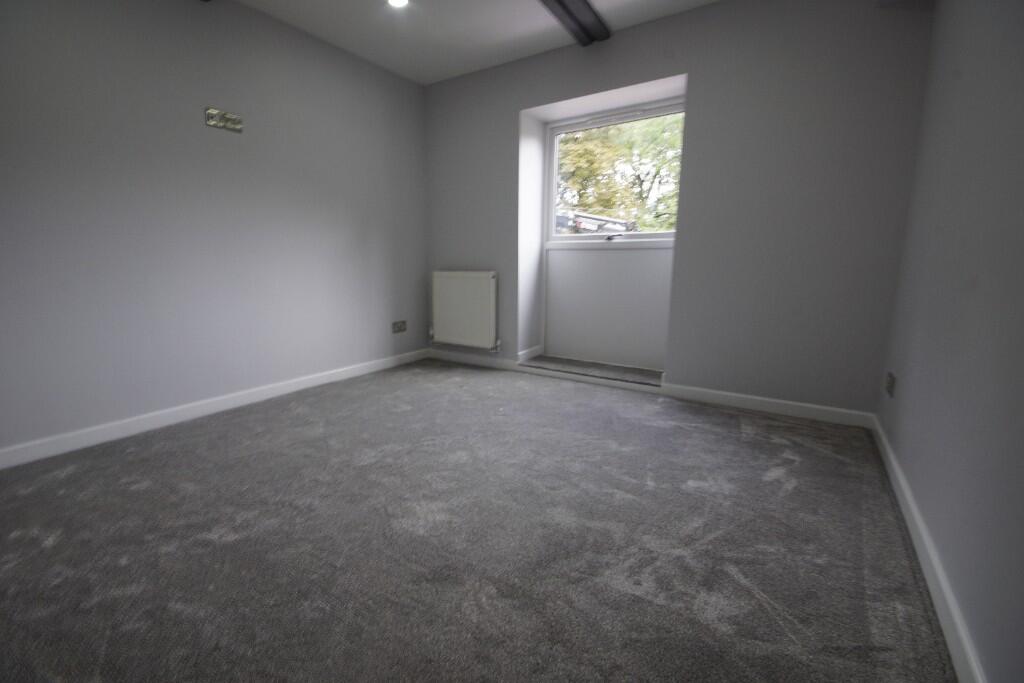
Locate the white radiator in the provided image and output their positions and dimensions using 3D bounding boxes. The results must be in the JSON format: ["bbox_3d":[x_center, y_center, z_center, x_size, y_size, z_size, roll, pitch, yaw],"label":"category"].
[{"bbox_3d":[-0.409,-0.271,3.555,0.634,0.605,0.101,7,13,34],"label":"white radiator"}]

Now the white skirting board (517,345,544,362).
[{"bbox_3d":[0.153,0.106,3.500,0.018,0.088,0.355,7,13,33],"label":"white skirting board"}]

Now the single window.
[{"bbox_3d":[0.740,-1.191,3.156,1.016,0.889,0.070,7,13,34],"label":"single window"}]

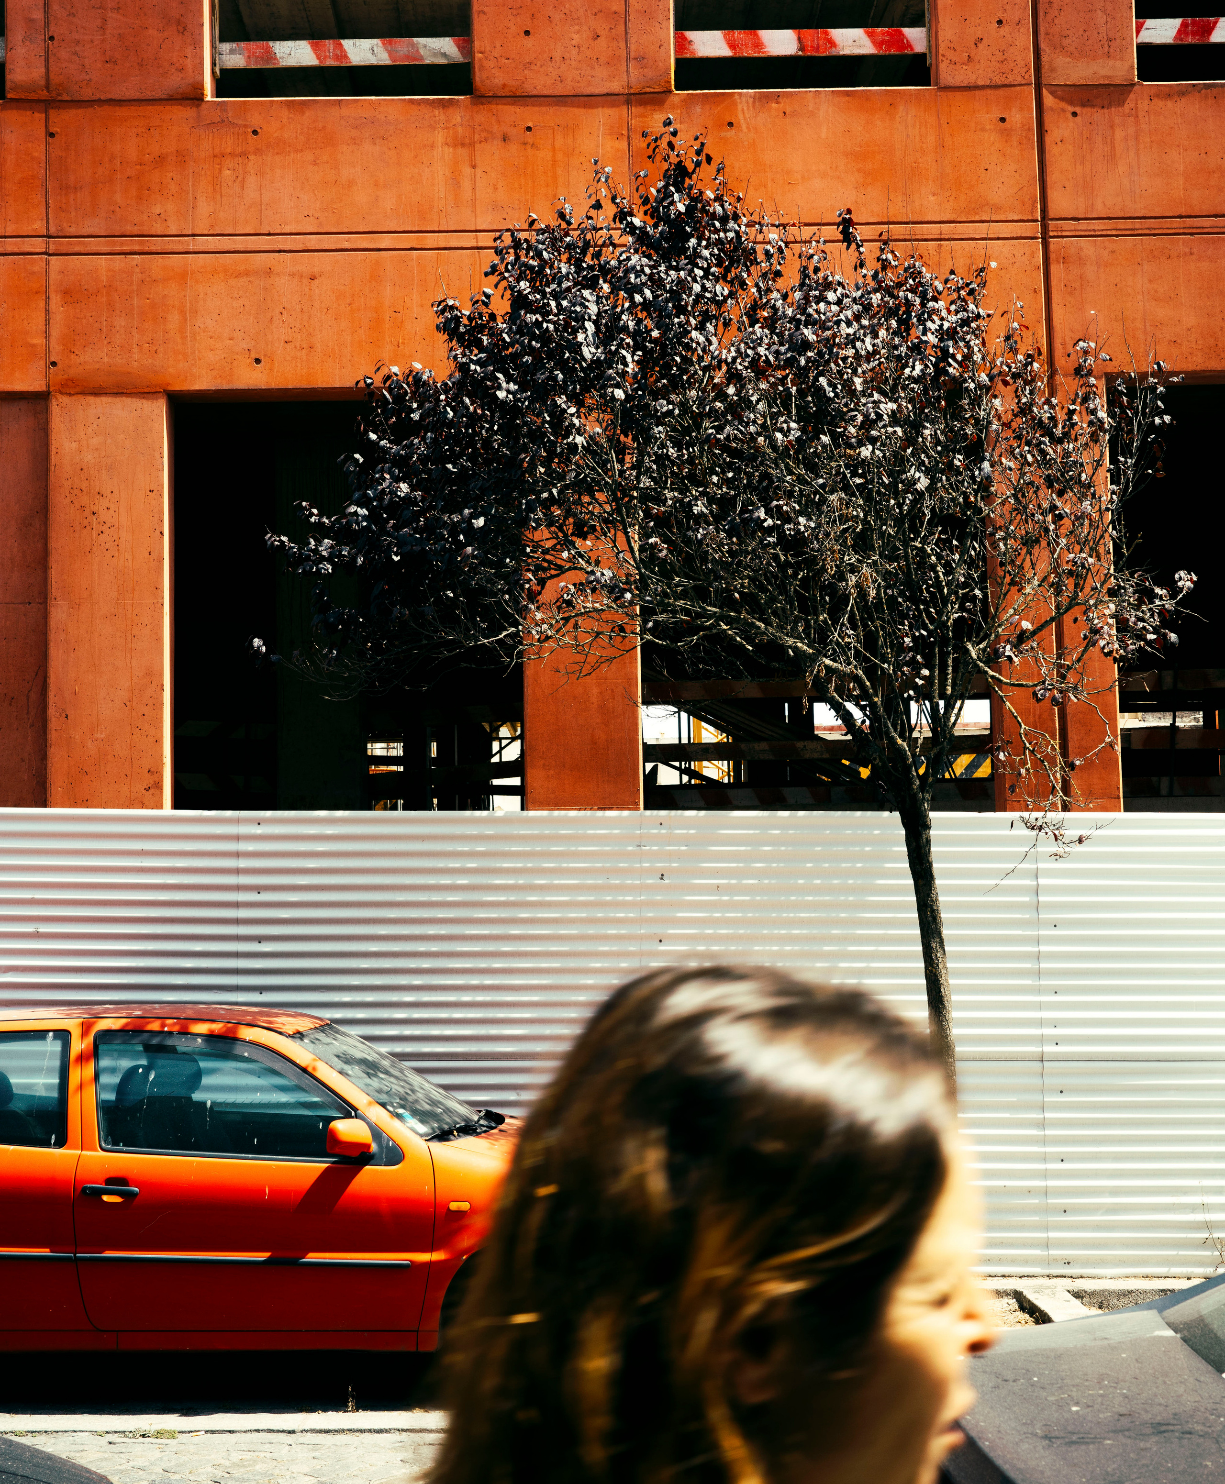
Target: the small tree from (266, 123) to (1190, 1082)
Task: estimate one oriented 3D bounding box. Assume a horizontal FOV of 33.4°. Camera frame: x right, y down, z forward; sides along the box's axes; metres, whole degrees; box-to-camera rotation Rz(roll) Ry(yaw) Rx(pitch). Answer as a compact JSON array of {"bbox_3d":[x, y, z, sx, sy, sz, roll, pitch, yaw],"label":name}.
[{"bbox_3d":[0.488,-0.117,8.433,3.750,5.020,3.400,-1,-4,0],"label":"small tree"}]

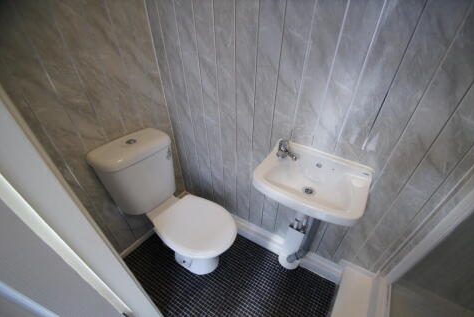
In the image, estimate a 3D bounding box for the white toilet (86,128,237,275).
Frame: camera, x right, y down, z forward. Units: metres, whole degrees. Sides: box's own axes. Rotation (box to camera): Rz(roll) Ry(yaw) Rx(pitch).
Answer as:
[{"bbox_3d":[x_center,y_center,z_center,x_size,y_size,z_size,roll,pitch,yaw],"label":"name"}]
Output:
[{"bbox_3d":[-0.325,0.332,1.130,0.680,0.785,0.370,20,40,26],"label":"white toilet"}]

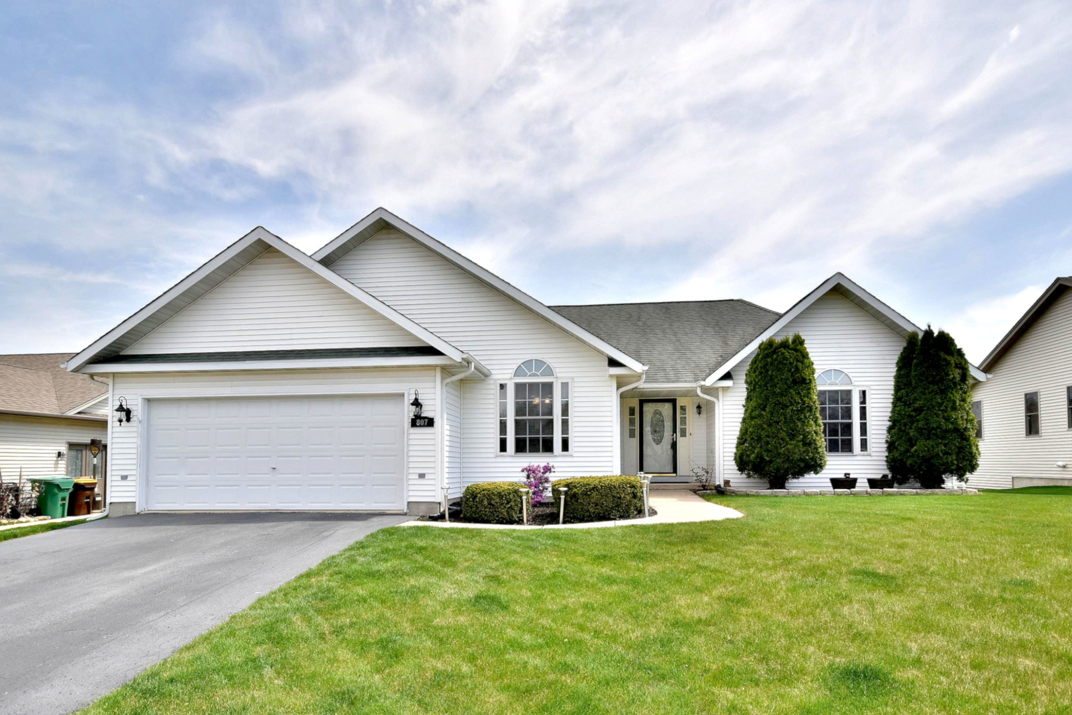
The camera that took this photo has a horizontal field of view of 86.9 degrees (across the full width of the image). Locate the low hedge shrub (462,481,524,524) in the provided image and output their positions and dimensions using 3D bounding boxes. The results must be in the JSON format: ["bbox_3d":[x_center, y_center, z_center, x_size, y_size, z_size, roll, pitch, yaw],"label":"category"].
[{"bbox_3d":[-0.685,2.446,9.550,1.120,0.600,0.980,-1,-5,3],"label":"low hedge shrub"}]

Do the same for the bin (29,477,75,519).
[{"bbox_3d":[-13.088,3.811,15.300,0.800,1.060,0.620,0,-5,-7],"label":"bin"}]

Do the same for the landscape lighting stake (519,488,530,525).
[{"bbox_3d":[-0.184,2.340,8.880,0.165,0.580,0.165,0,-5,0],"label":"landscape lighting stake"}]

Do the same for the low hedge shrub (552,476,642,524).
[{"bbox_3d":[1.044,2.394,9.600,1.550,0.660,1.020,0,-5,-2],"label":"low hedge shrub"}]

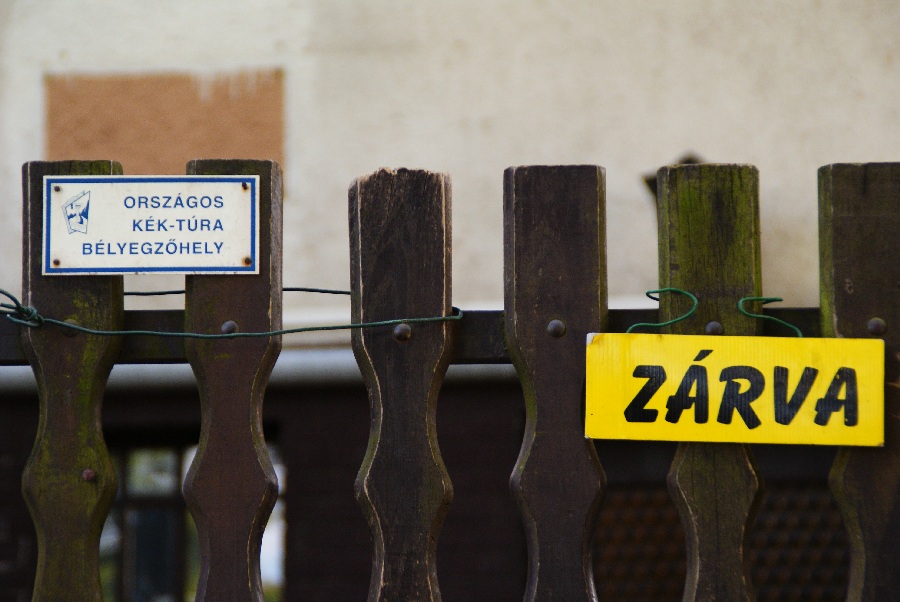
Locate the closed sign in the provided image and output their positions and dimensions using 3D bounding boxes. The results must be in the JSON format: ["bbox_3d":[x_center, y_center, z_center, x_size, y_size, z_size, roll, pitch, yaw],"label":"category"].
[{"bbox_3d":[0.286,0.089,3.765,0.300,0.106,0.005,1,-2,0],"label":"closed sign"}]

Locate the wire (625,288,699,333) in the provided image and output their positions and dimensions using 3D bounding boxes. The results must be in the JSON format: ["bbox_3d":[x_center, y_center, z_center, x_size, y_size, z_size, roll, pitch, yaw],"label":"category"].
[{"bbox_3d":[0.213,0.010,3.780,0.073,0.044,0.040,0,-3,0],"label":"wire"}]

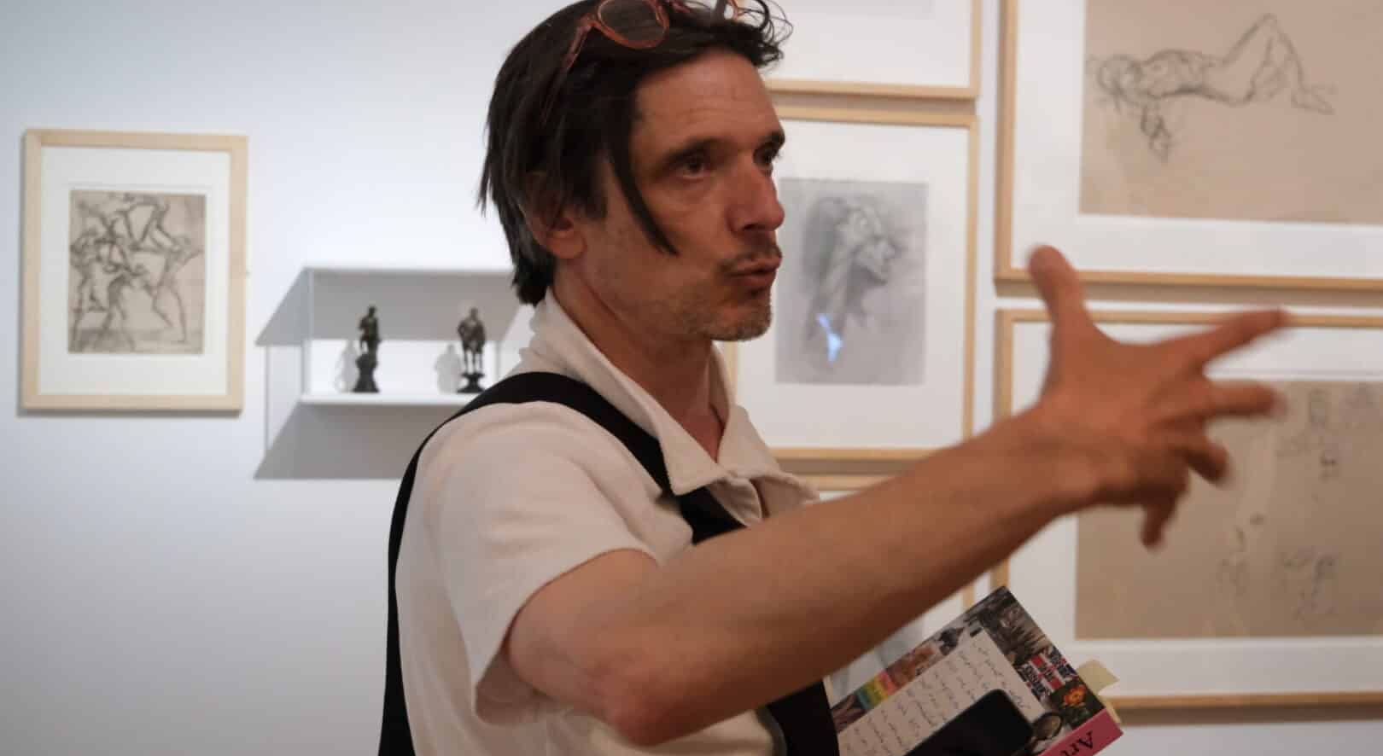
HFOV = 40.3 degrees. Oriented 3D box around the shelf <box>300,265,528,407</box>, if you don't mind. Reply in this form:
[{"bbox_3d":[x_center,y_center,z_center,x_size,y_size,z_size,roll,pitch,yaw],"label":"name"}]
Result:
[{"bbox_3d":[-0.394,-0.064,2.757,0.349,0.195,0.241,1,2,-12],"label":"shelf"}]

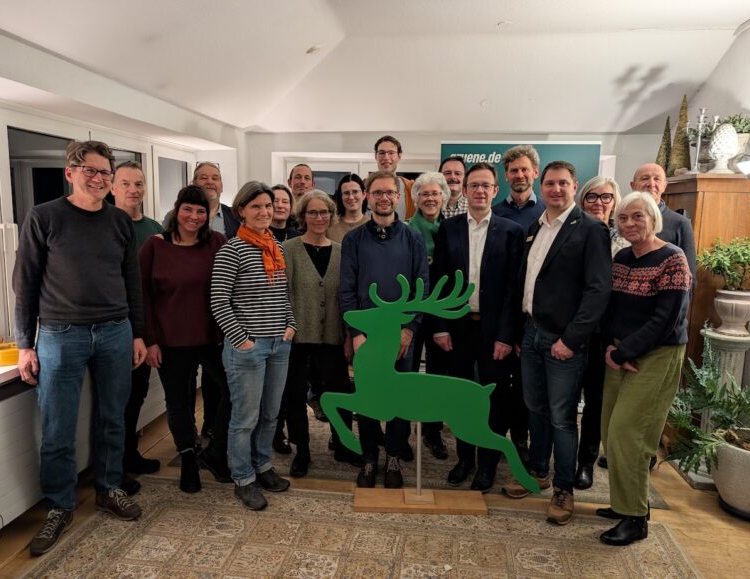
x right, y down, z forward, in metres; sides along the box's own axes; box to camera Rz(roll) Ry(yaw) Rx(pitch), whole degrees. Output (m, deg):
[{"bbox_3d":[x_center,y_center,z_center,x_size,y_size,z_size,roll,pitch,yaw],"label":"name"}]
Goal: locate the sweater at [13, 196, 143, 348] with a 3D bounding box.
[{"bbox_3d":[-1.412,-0.087,2.566,0.530,0.710,0.300,-4,9,-33],"label":"sweater"}]

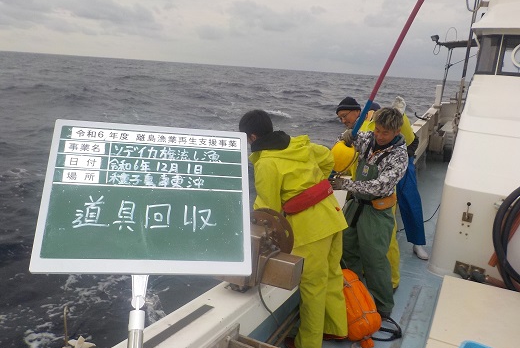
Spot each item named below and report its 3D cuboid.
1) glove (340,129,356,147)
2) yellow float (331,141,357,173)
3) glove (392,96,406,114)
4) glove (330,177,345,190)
[{"bbox_3d":[0.628,-0.252,3.198,0.100,0.130,0.110,13,16,36],"label":"glove"},{"bbox_3d":[0.584,-0.113,3.170,0.190,0.230,0.190,31,13,23],"label":"yellow float"},{"bbox_3d":[1.207,-0.601,3.898,0.100,0.170,0.110,-4,15,-31],"label":"glove"},{"bbox_3d":[0.528,0.072,3.070,0.160,0.100,0.100,0,14,-17],"label":"glove"}]

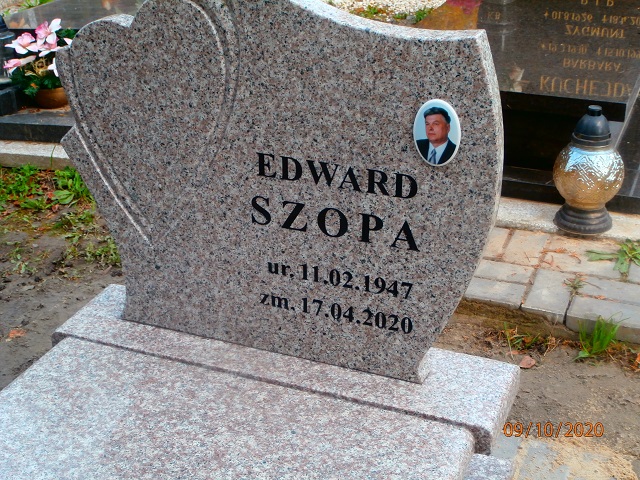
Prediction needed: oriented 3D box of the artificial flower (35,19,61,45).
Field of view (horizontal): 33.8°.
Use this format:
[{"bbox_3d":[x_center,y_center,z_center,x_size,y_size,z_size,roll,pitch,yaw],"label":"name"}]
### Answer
[{"bbox_3d":[-0.890,-0.683,3.450,0.082,0.080,0.065,-2,27,-4],"label":"artificial flower"}]

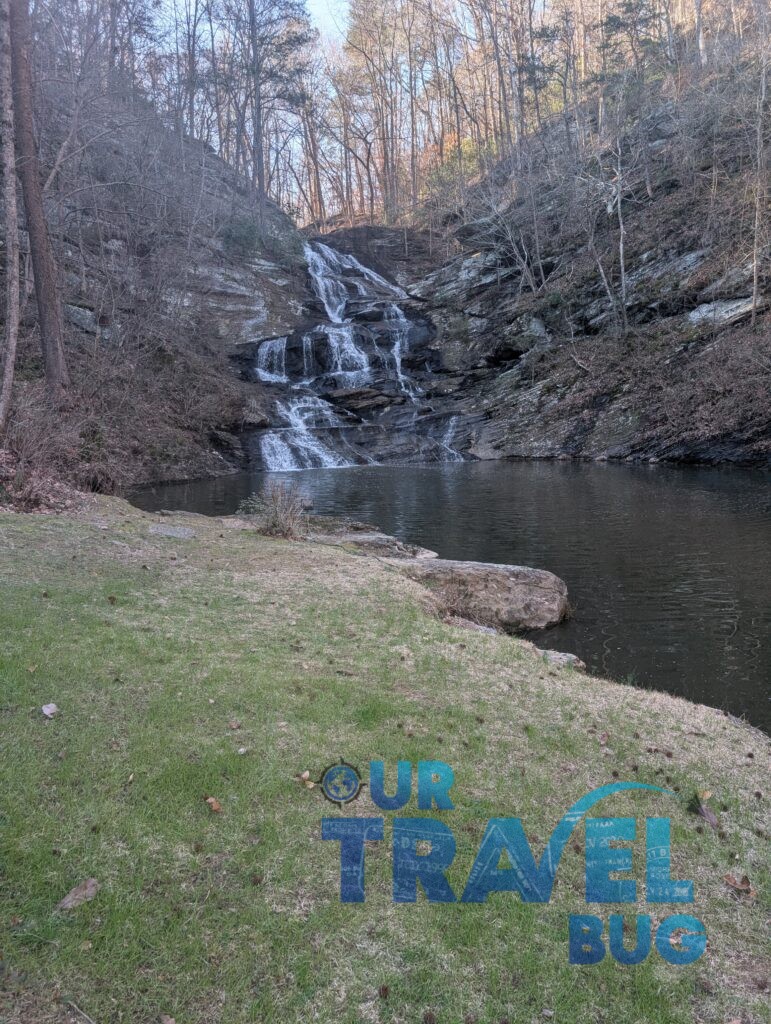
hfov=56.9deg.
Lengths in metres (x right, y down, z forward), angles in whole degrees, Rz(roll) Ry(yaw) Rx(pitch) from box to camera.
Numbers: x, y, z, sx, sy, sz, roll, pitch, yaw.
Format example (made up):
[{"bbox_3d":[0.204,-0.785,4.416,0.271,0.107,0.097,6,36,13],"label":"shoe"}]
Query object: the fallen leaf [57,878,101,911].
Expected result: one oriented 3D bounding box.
[{"bbox_3d":[-1.007,1.260,2.331,0.090,0.025,0.165,4,8,30],"label":"fallen leaf"}]

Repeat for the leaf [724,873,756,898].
[{"bbox_3d":[1.204,1.266,2.407,0.090,0.040,0.080,4,8,27],"label":"leaf"}]

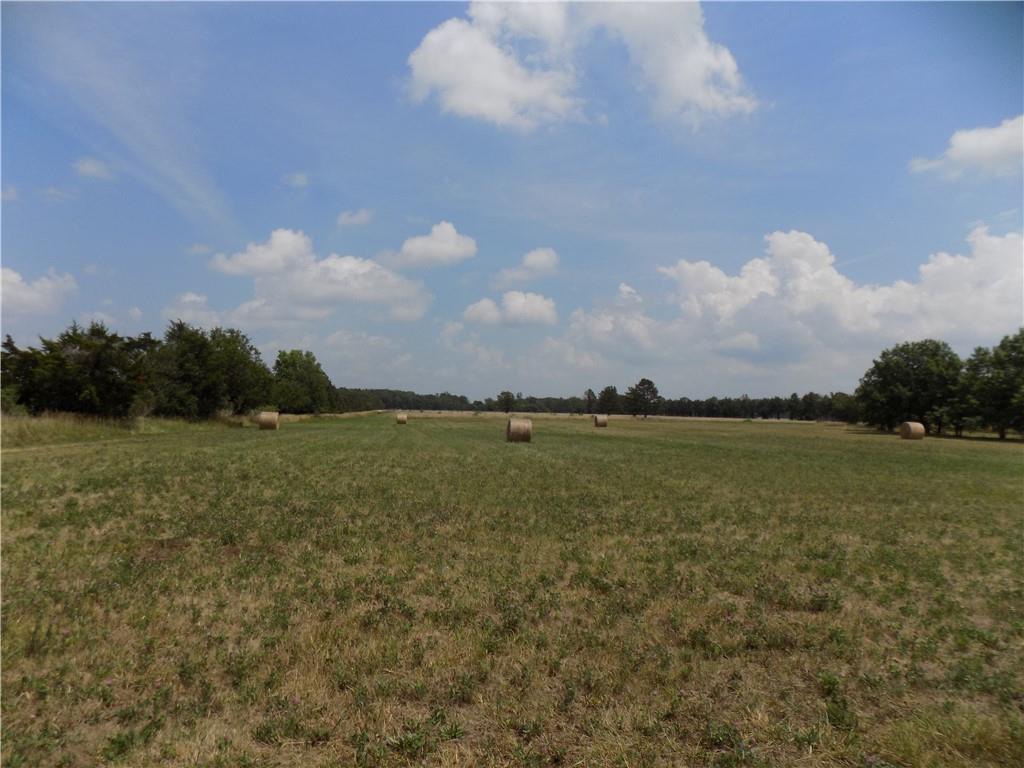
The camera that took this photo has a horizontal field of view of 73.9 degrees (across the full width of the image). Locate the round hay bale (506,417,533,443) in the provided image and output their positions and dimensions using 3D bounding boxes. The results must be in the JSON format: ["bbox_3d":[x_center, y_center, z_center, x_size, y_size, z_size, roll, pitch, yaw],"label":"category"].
[{"bbox_3d":[0.441,2.677,39.000,1.220,1.360,1.370,1,-2,-9],"label":"round hay bale"}]

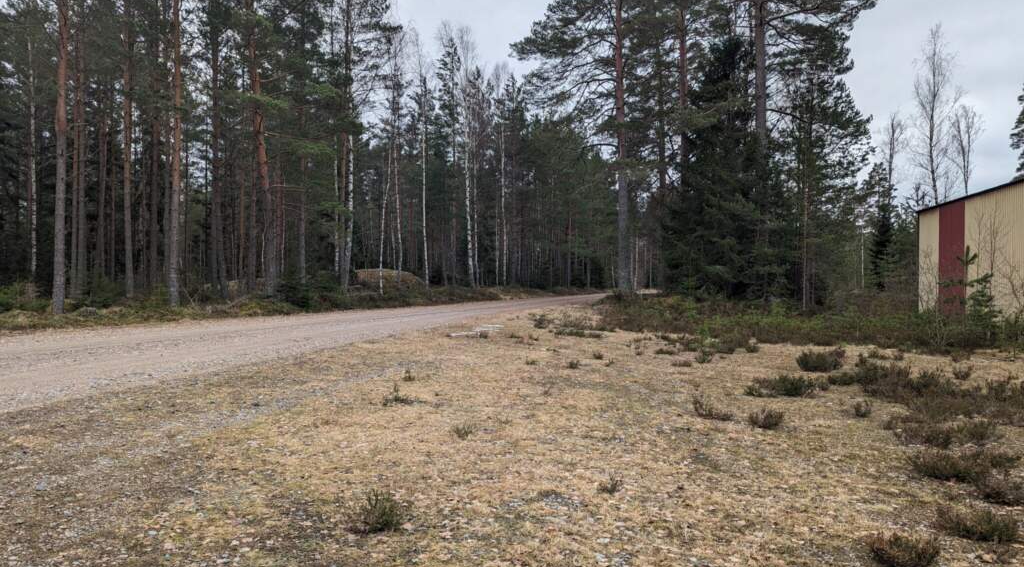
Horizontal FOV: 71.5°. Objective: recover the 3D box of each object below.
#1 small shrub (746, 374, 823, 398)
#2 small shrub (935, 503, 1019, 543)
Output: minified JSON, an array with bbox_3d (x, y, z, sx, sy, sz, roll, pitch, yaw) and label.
[{"bbox_3d":[3.564,1.318,9.298,0.964,0.272,0.582,0,0,0],"label":"small shrub"},{"bbox_3d":[2.738,1.382,4.191,0.480,0.194,0.336,0,0,0],"label":"small shrub"}]

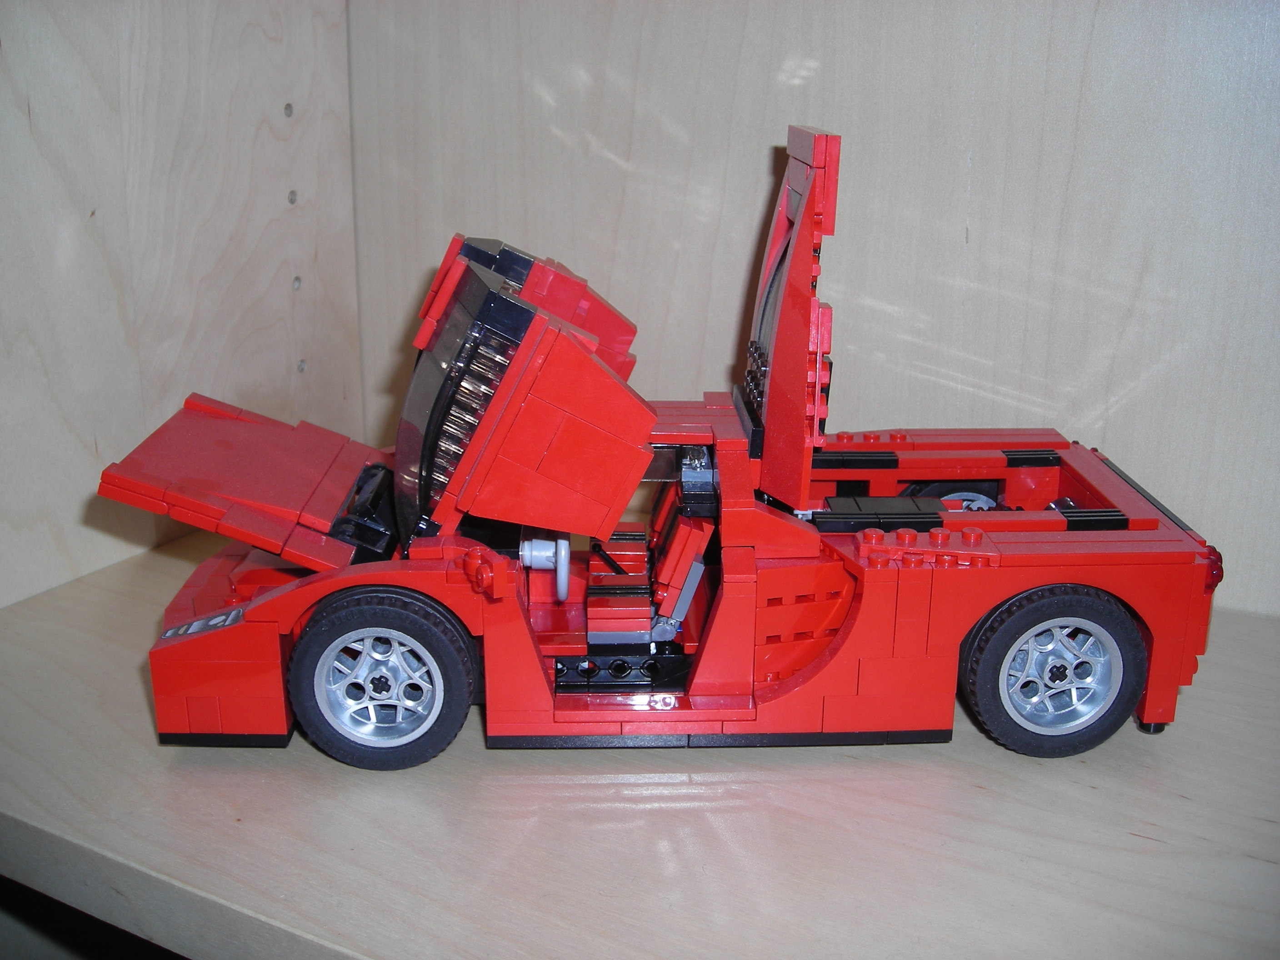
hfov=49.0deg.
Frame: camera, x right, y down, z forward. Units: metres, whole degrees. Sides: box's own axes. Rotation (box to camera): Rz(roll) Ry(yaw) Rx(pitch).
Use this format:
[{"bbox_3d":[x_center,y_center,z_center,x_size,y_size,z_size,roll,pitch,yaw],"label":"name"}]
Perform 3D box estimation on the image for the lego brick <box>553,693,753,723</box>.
[{"bbox_3d":[0.004,0.055,0.338,0.048,0.003,0.008,0,16,-1],"label":"lego brick"}]

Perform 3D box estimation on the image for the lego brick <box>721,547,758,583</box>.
[{"bbox_3d":[0.024,0.021,0.337,0.008,0.006,0.008,0,16,-1],"label":"lego brick"}]

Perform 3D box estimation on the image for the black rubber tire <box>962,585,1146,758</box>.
[{"bbox_3d":[0.098,0.043,0.336,0.043,0.043,0.022,0,16,-1],"label":"black rubber tire"}]

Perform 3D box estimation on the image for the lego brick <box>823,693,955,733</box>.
[{"bbox_3d":[0.059,0.054,0.338,0.032,0.010,0.008,0,16,-1],"label":"lego brick"}]

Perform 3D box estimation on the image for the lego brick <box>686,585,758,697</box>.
[{"bbox_3d":[0.020,0.038,0.342,0.016,0.029,0.008,0,16,-1],"label":"lego brick"}]

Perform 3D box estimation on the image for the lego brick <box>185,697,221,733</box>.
[{"bbox_3d":[-0.104,0.055,0.338,0.008,0.010,0.008,0,16,-1],"label":"lego brick"}]

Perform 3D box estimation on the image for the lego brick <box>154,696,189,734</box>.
[{"bbox_3d":[-0.111,0.055,0.338,0.008,0.010,0.008,0,16,-1],"label":"lego brick"}]

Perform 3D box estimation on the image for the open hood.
[{"bbox_3d":[-0.102,0.000,0.384,0.065,0.008,0.080,18,15,-6],"label":"open hood"}]

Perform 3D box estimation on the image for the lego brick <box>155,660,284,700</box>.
[{"bbox_3d":[-0.100,0.046,0.335,0.032,0.010,0.008,0,16,-1],"label":"lego brick"}]

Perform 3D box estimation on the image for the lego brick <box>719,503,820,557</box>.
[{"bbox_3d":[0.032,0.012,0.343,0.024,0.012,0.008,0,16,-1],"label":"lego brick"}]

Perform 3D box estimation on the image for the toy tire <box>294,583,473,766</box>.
[{"bbox_3d":[-0.061,0.046,0.336,0.043,0.043,0.022,0,16,-1],"label":"toy tire"}]

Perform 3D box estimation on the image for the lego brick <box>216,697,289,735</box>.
[{"bbox_3d":[-0.092,0.055,0.338,0.016,0.010,0.008,0,16,-1],"label":"lego brick"}]

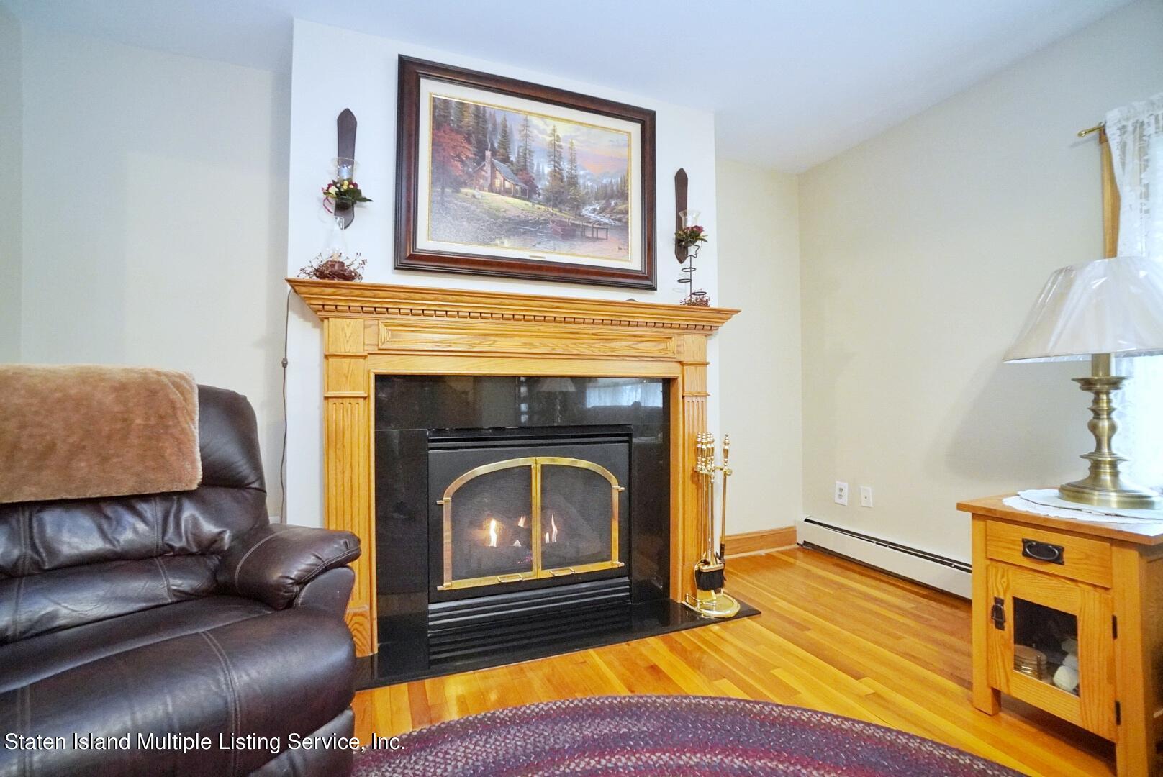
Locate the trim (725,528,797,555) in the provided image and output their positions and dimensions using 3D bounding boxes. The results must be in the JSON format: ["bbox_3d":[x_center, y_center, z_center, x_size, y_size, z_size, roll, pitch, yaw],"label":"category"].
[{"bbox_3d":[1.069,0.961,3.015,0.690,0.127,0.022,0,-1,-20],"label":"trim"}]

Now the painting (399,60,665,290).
[{"bbox_3d":[-0.194,-0.913,2.161,1.172,0.866,0.050,0,-1,-20],"label":"painting"}]

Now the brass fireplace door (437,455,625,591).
[{"bbox_3d":[-0.195,0.563,2.120,0.842,0.527,0.050,0,-1,-20],"label":"brass fireplace door"}]

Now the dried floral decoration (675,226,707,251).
[{"bbox_3d":[0.531,-0.730,2.353,0.150,0.112,0.130,0,-1,-20],"label":"dried floral decoration"}]

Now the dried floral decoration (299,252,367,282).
[{"bbox_3d":[-0.928,-0.438,1.810,0.225,0.120,0.195,0,-1,-20],"label":"dried floral decoration"}]

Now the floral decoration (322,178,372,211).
[{"bbox_3d":[-0.889,-0.737,1.841,0.170,0.108,0.135,0,-1,-20],"label":"floral decoration"}]

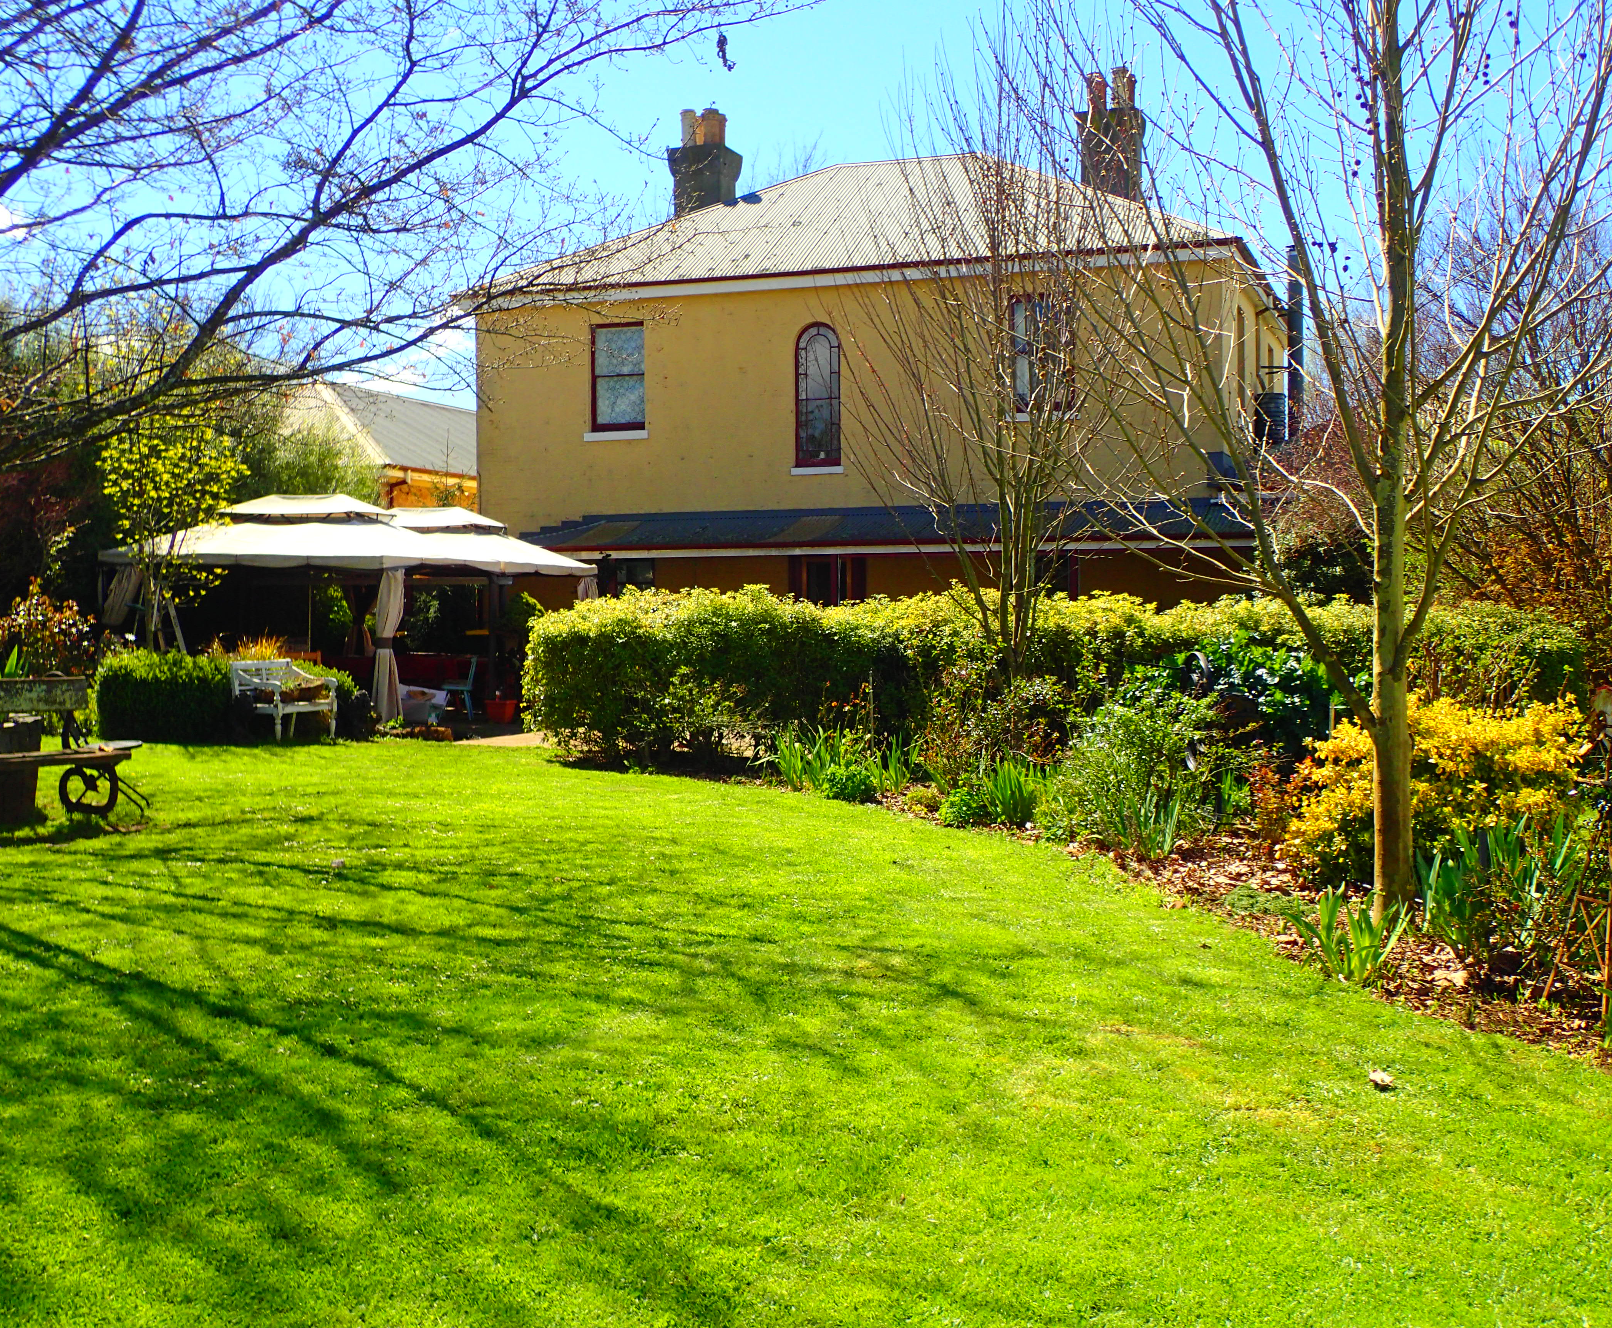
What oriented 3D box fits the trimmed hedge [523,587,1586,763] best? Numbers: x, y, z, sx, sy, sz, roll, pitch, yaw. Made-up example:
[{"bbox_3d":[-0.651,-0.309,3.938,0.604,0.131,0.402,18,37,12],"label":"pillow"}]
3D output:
[{"bbox_3d":[1.978,0.142,17.812,9.450,1.520,1.400,0,1,13],"label":"trimmed hedge"}]

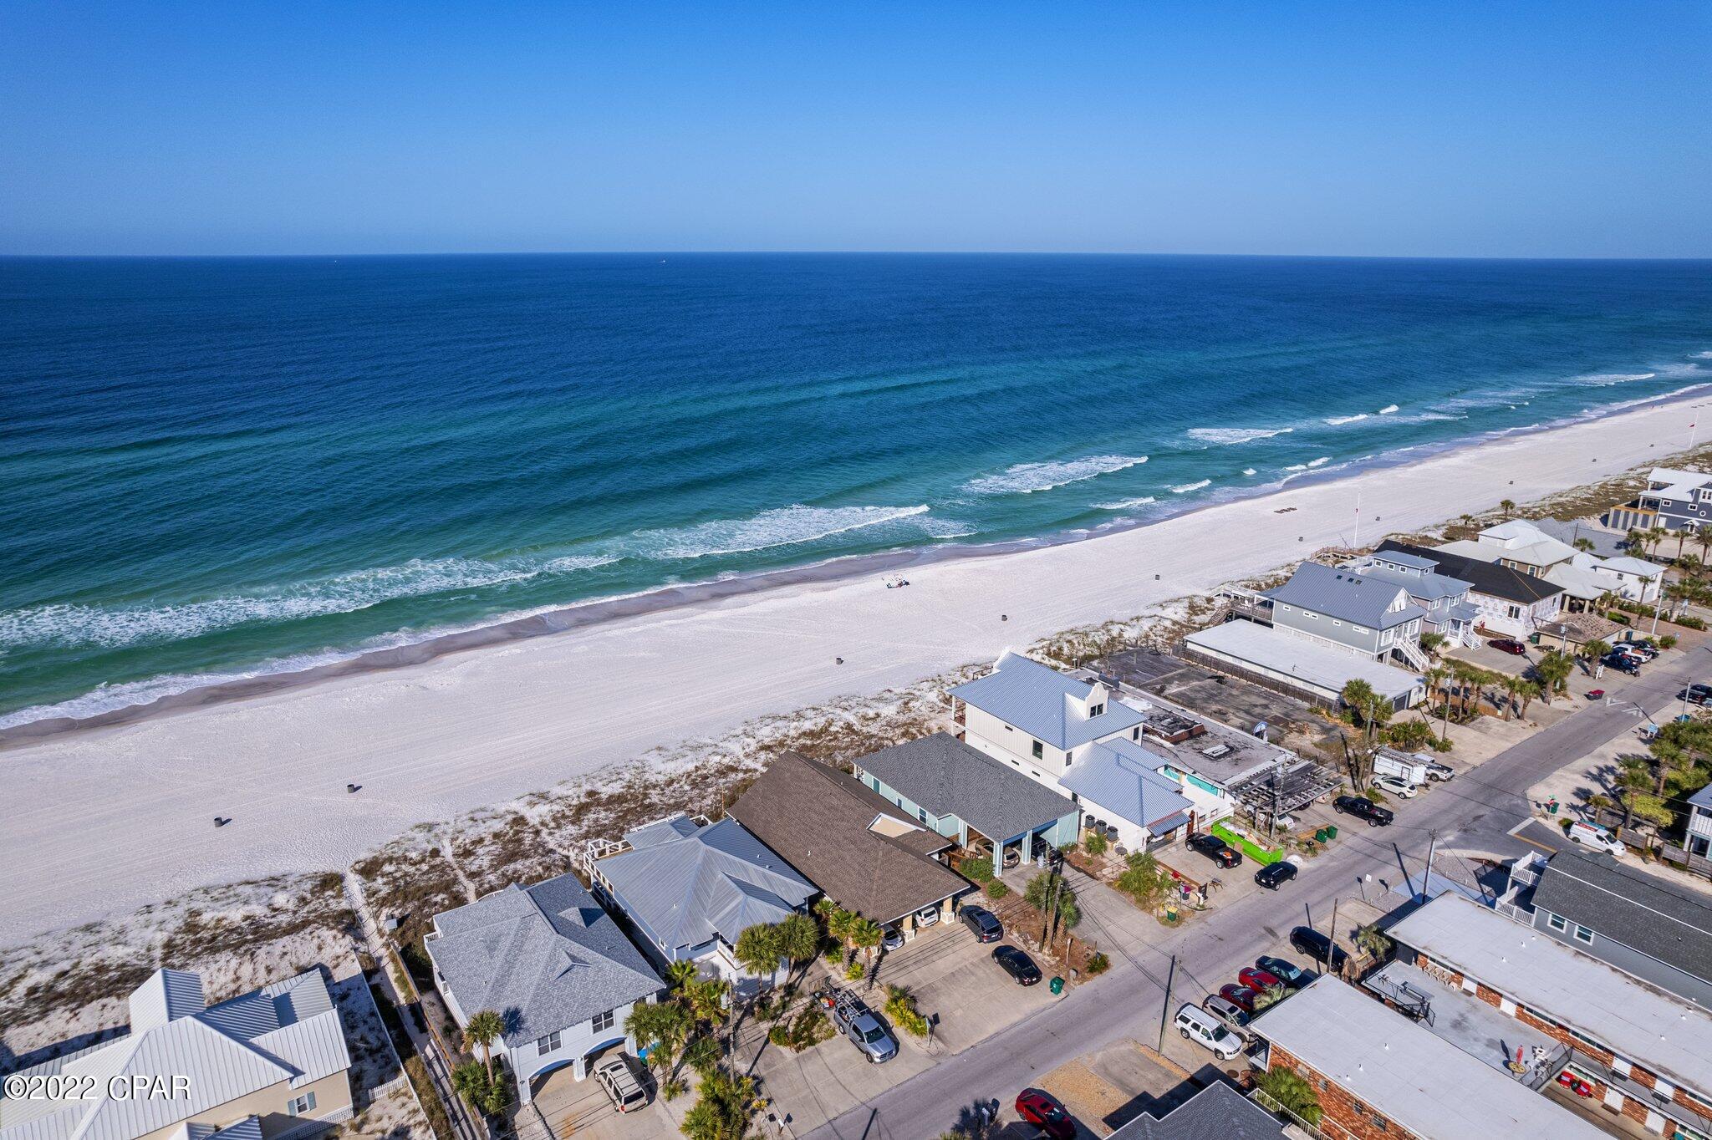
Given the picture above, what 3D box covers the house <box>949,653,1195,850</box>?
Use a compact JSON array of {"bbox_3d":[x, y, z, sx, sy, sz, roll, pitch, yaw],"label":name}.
[{"bbox_3d":[25.226,18.195,117.339,13.732,10.867,30.823,-12,21,-33],"label":"house"}]

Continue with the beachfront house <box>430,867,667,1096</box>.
[{"bbox_3d":[-24.805,30.628,81.395,13.238,8.101,18.968,-12,21,-33],"label":"beachfront house"}]

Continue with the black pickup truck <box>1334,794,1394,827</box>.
[{"bbox_3d":[53.347,25.166,109.833,2.000,1.900,5.600,-14,22,-39],"label":"black pickup truck"}]

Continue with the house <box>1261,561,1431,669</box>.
[{"bbox_3d":[73.992,6.265,156.444,12.200,10.900,22.300,-12,21,-34],"label":"house"}]

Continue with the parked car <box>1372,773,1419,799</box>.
[{"bbox_3d":[59.454,23.688,115.124,1.860,1.660,4.570,-12,21,-33],"label":"parked car"}]

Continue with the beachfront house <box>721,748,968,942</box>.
[{"bbox_3d":[-0.338,25.632,100.604,15.017,6.422,24.995,-12,21,-33],"label":"beachfront house"}]

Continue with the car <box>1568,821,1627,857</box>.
[{"bbox_3d":[74.190,26.842,104.481,1.830,1.900,4.620,-13,21,-37],"label":"car"}]

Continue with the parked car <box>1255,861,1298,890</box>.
[{"bbox_3d":[39.965,28.771,98.798,4.450,1.620,1.840,-12,21,-34],"label":"parked car"}]

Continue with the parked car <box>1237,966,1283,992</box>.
[{"bbox_3d":[33.237,33.397,84.017,1.820,1.450,4.500,-16,23,-42],"label":"parked car"}]

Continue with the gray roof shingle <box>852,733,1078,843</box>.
[{"bbox_3d":[11.355,21.107,109.049,12.900,3.250,20.981,-12,21,-35],"label":"gray roof shingle"}]

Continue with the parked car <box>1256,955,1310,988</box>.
[{"bbox_3d":[35.217,33.056,85.099,1.870,1.470,5.000,-16,24,-43],"label":"parked car"}]

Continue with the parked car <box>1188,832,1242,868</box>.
[{"bbox_3d":[35.181,27.417,102.737,2.000,1.880,5.700,-10,20,-30],"label":"parked car"}]

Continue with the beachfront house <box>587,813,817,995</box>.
[{"bbox_3d":[-13.948,27.068,91.524,13.200,8.700,22.700,-12,21,-35],"label":"beachfront house"}]

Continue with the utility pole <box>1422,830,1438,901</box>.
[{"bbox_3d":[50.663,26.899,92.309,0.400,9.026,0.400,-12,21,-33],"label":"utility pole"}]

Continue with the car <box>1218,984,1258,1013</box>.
[{"bbox_3d":[30.819,33.999,81.520,1.830,1.460,4.700,-14,22,-38],"label":"car"}]

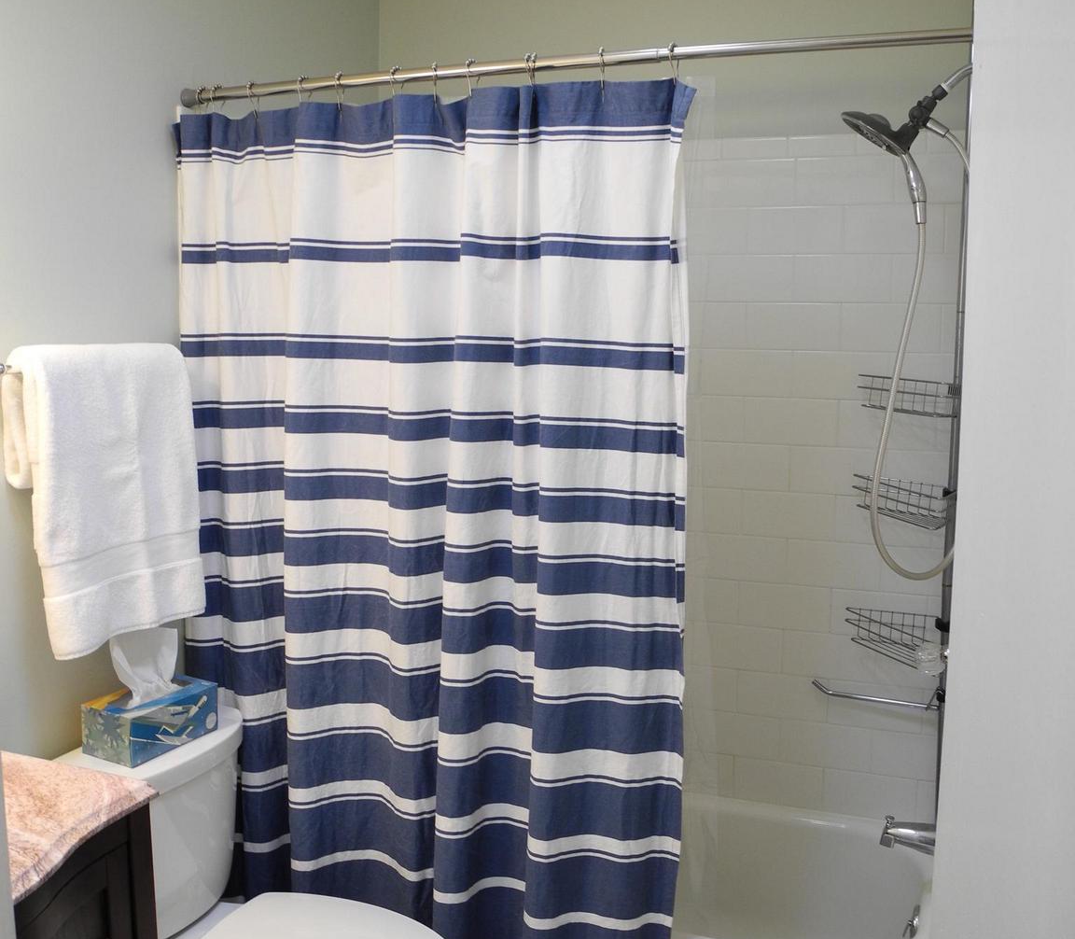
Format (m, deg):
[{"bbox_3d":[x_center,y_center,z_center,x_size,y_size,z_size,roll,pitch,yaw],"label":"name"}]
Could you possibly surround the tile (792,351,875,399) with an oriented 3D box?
[{"bbox_3d":[0.683,-0.210,2.611,0.216,0.108,0.008,3,8,21],"label":"tile"}]

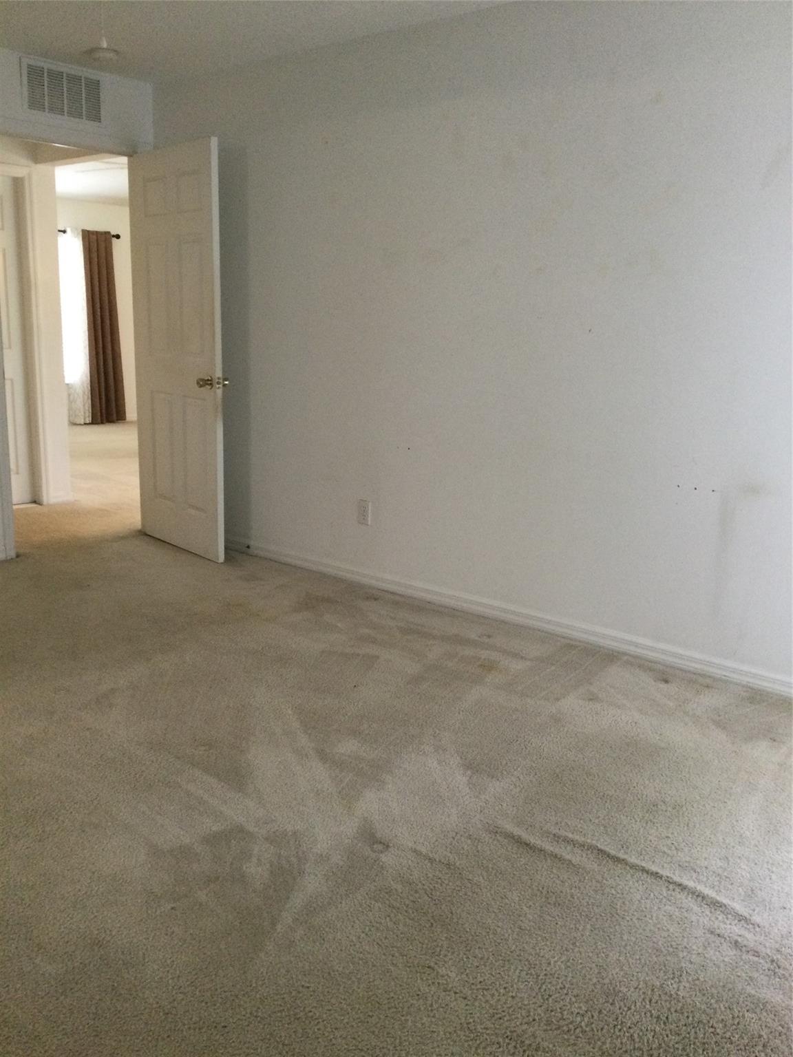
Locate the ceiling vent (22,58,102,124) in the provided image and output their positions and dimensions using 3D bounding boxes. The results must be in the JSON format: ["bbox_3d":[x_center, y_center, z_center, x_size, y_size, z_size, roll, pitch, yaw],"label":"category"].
[{"bbox_3d":[-1.619,-2.135,4.650,0.030,0.240,0.440,12,16,39],"label":"ceiling vent"}]

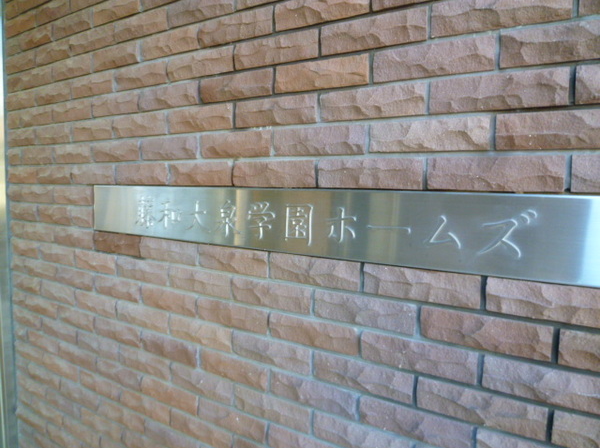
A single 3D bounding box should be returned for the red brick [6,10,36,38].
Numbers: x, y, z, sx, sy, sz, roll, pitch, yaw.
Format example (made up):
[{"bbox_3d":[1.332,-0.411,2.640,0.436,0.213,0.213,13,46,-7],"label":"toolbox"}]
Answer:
[{"bbox_3d":[-0.998,-0.724,1.599,0.225,0.060,0.060,4,5,32],"label":"red brick"}]

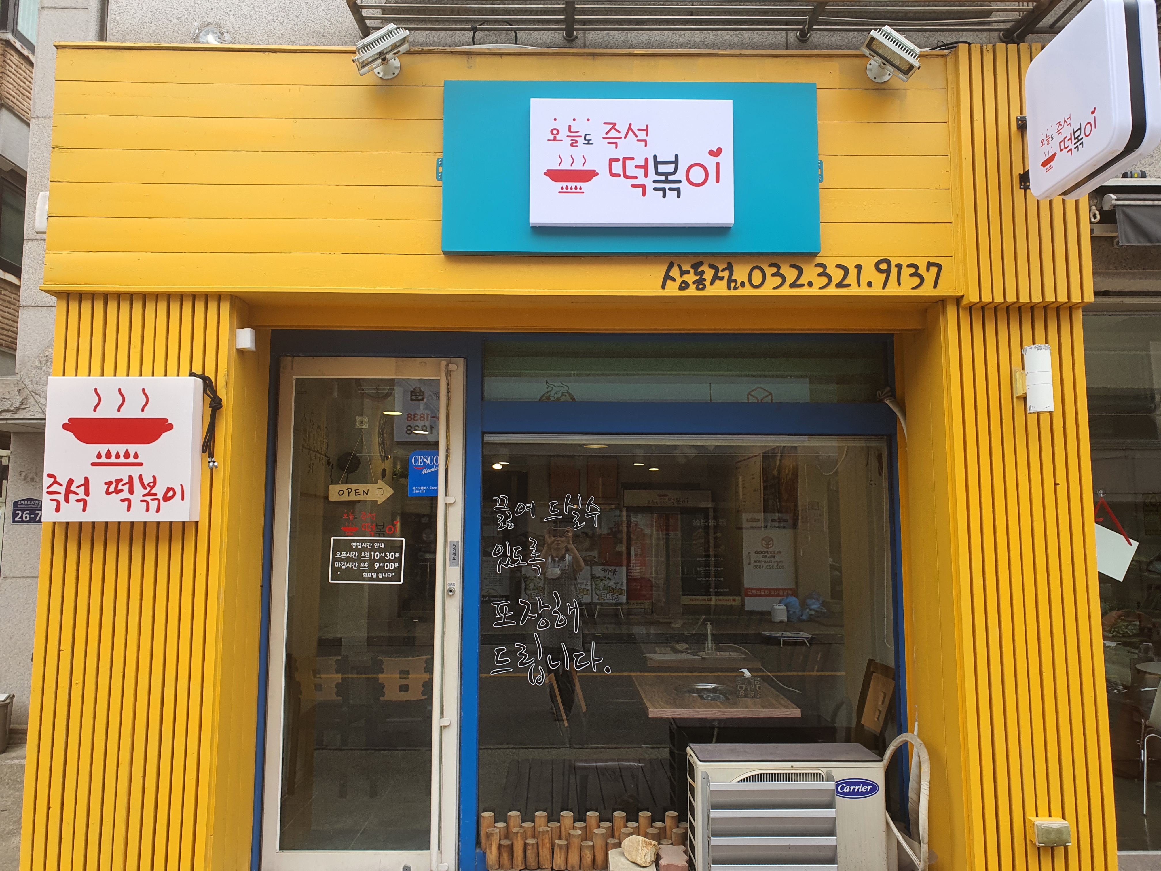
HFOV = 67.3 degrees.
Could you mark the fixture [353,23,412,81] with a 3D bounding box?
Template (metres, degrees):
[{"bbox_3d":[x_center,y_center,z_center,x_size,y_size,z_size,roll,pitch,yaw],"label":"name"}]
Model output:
[{"bbox_3d":[-0.709,-1.371,3.138,0.213,0.089,0.174,-30,-5,-4],"label":"fixture"}]

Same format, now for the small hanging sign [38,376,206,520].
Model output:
[{"bbox_3d":[-1.620,0.051,3.098,0.509,0.509,0.084,0,-6,-1],"label":"small hanging sign"}]

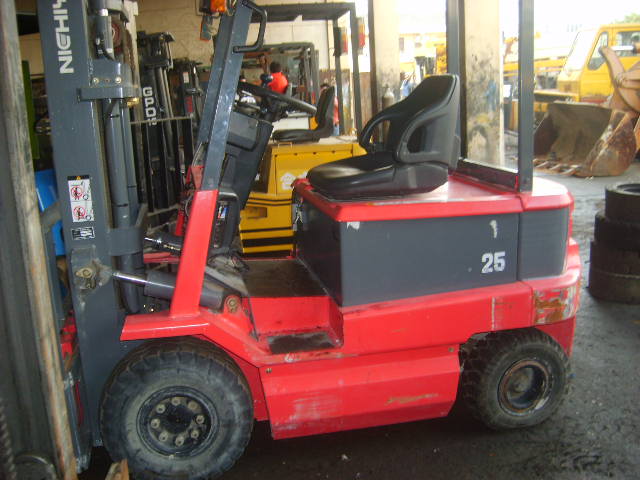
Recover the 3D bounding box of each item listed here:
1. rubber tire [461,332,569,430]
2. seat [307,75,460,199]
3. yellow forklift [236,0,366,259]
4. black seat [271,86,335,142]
[{"bbox_3d":[0.892,0.632,2.974,0.460,0.460,0.180,-5,13,-11],"label":"rubber tire"},{"bbox_3d":[0.284,-0.505,3.143,0.660,0.525,0.500,-5,13,-11],"label":"seat"},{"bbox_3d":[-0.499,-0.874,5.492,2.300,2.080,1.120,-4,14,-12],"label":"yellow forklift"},{"bbox_3d":[-0.140,-1.065,5.557,0.550,0.460,0.480,-4,13,-7],"label":"black seat"}]

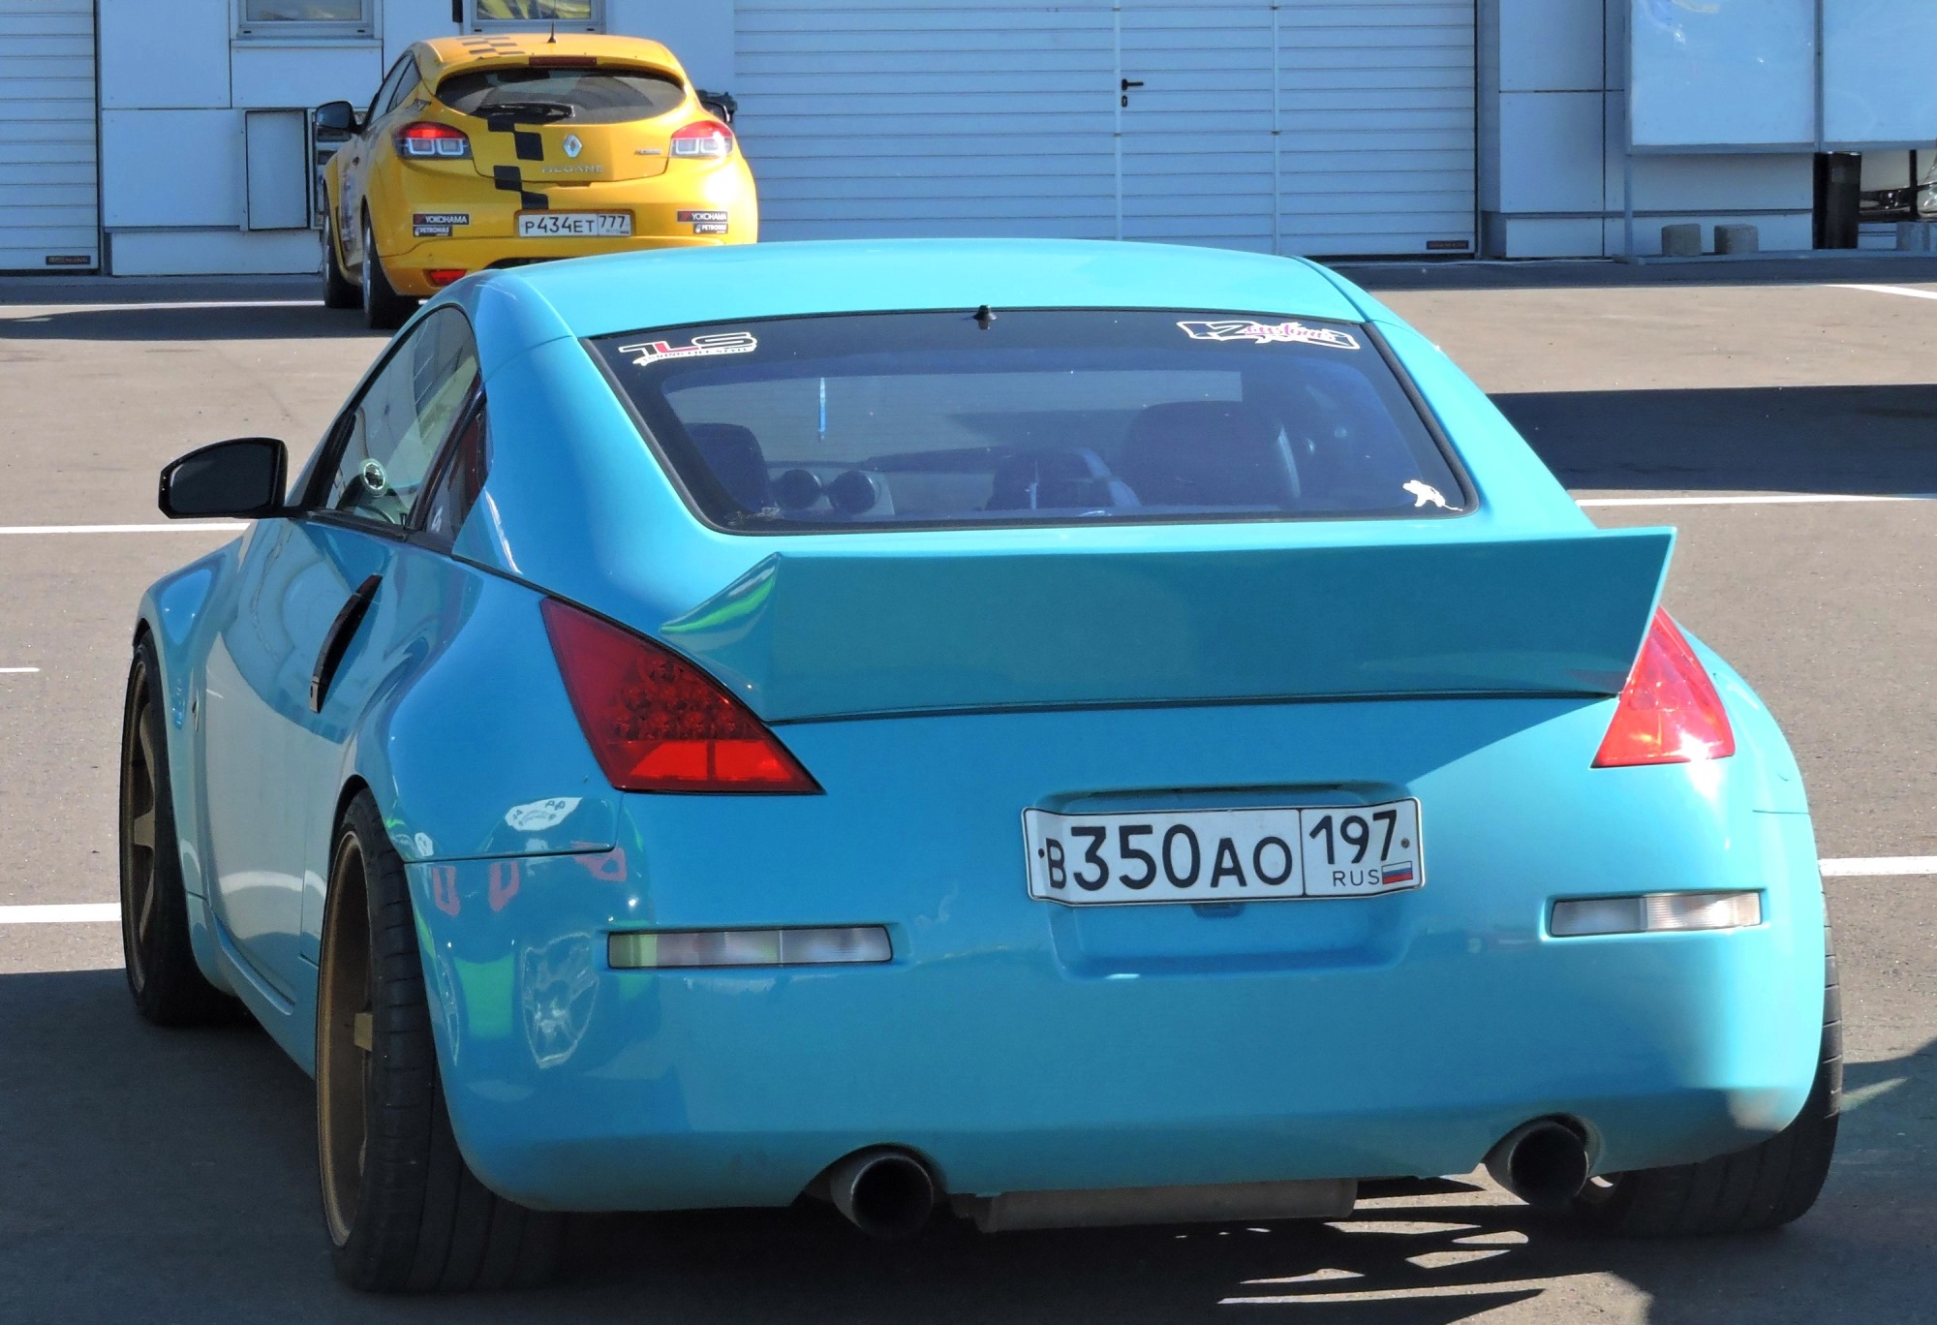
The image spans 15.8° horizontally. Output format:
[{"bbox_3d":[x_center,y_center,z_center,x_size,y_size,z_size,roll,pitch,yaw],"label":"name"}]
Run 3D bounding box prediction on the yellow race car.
[{"bbox_3d":[-2.158,-2.410,34.352,1.890,1.430,4.300,-1,5,-9],"label":"yellow race car"}]

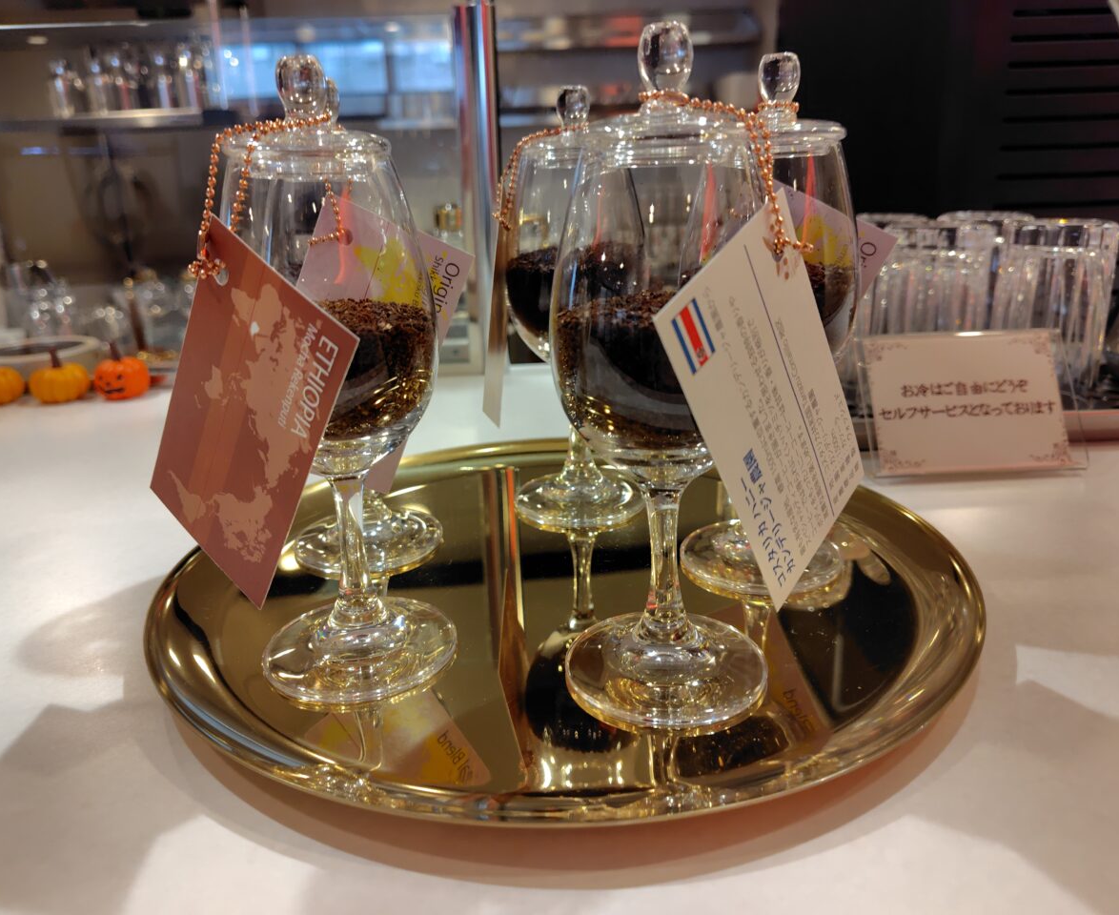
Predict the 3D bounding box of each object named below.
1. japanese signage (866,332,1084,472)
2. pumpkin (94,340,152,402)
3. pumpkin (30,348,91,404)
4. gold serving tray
[{"bbox_3d":[0.209,-0.028,0.414,0.106,0.074,0.014,-2,-9,0],"label":"japanese signage"},{"bbox_3d":[-0.332,-0.065,0.607,0.037,0.043,0.037,-3,18,-5],"label":"pumpkin"},{"bbox_3d":[-0.376,-0.061,0.603,0.039,0.041,0.039,-2,18,0],"label":"pumpkin"},{"bbox_3d":[0.001,0.041,0.292,0.269,0.019,0.269,-2,18,0],"label":"gold serving tray"}]

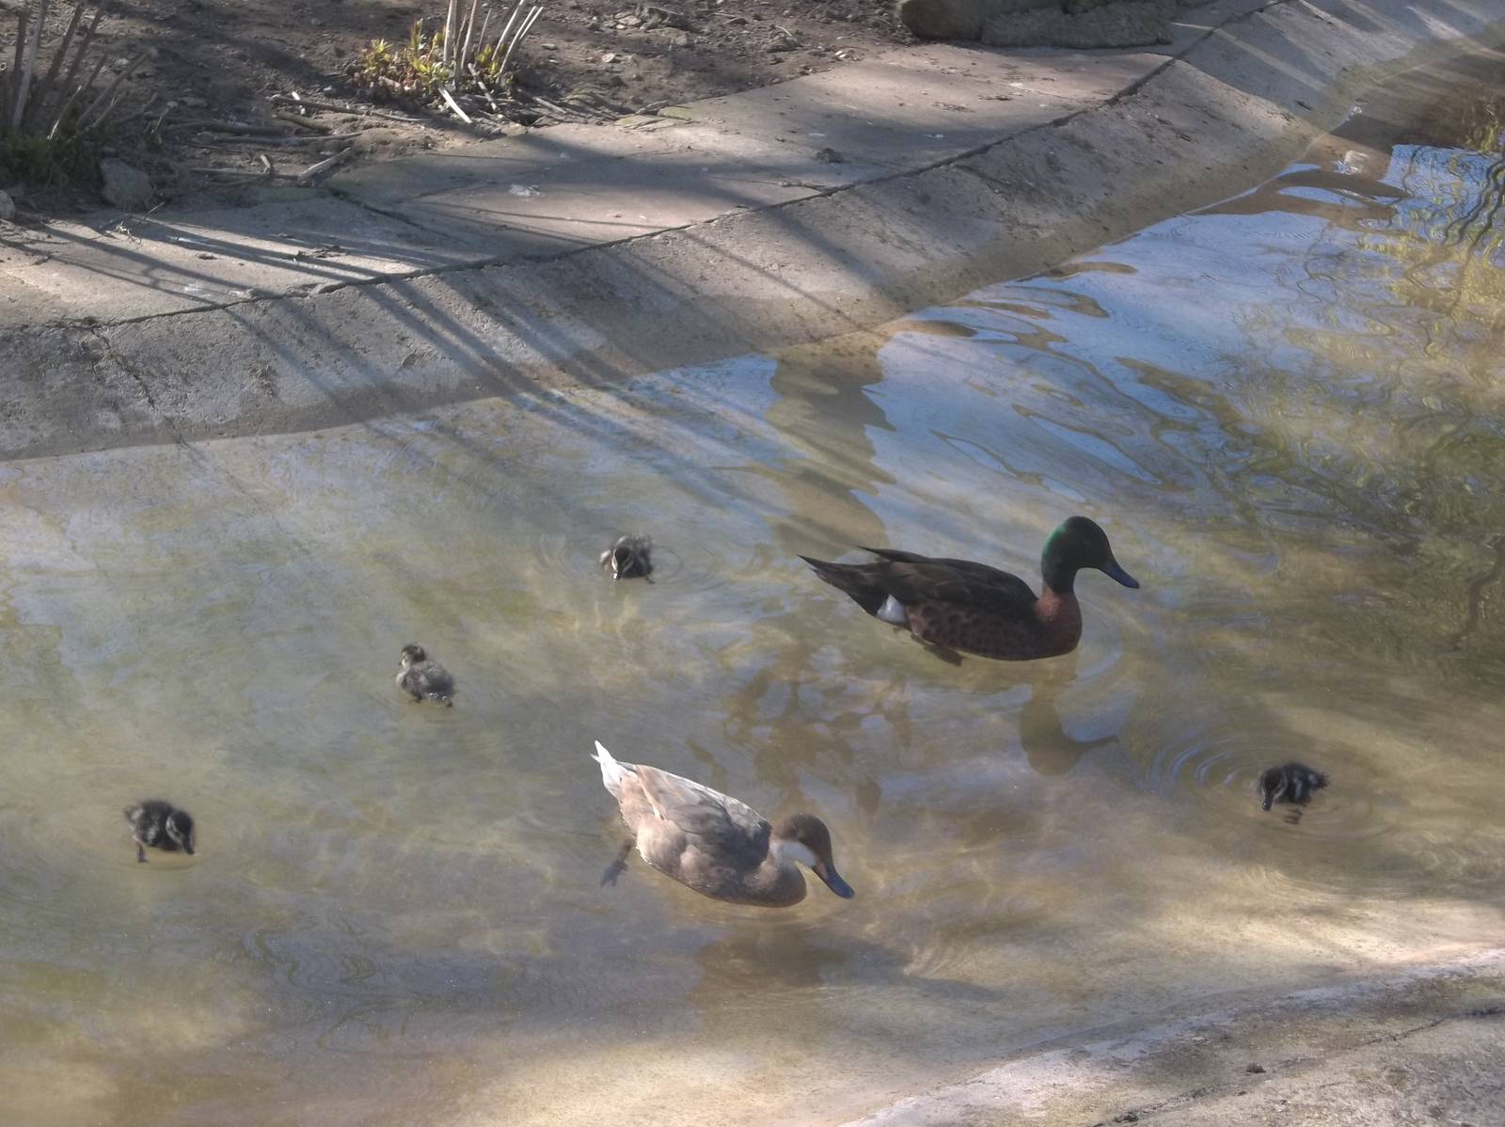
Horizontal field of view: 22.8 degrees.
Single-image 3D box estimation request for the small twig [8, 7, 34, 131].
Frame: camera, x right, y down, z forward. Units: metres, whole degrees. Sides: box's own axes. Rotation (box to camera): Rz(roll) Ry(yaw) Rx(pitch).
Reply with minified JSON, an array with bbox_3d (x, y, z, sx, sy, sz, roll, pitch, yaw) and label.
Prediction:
[{"bbox_3d":[-1.004,-0.675,5.117,0.012,0.178,0.012,11,24,-3],"label":"small twig"}]

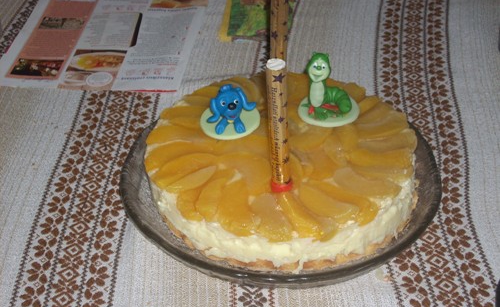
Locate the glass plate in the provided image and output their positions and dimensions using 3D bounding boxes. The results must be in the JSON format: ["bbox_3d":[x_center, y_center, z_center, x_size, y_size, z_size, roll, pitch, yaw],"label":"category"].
[{"bbox_3d":[0.030,0.028,0.921,0.310,0.032,0.310,0,37,0],"label":"glass plate"}]

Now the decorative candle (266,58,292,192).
[{"bbox_3d":[0.025,-0.020,0.803,0.018,0.133,0.018,-3,38,2],"label":"decorative candle"}]

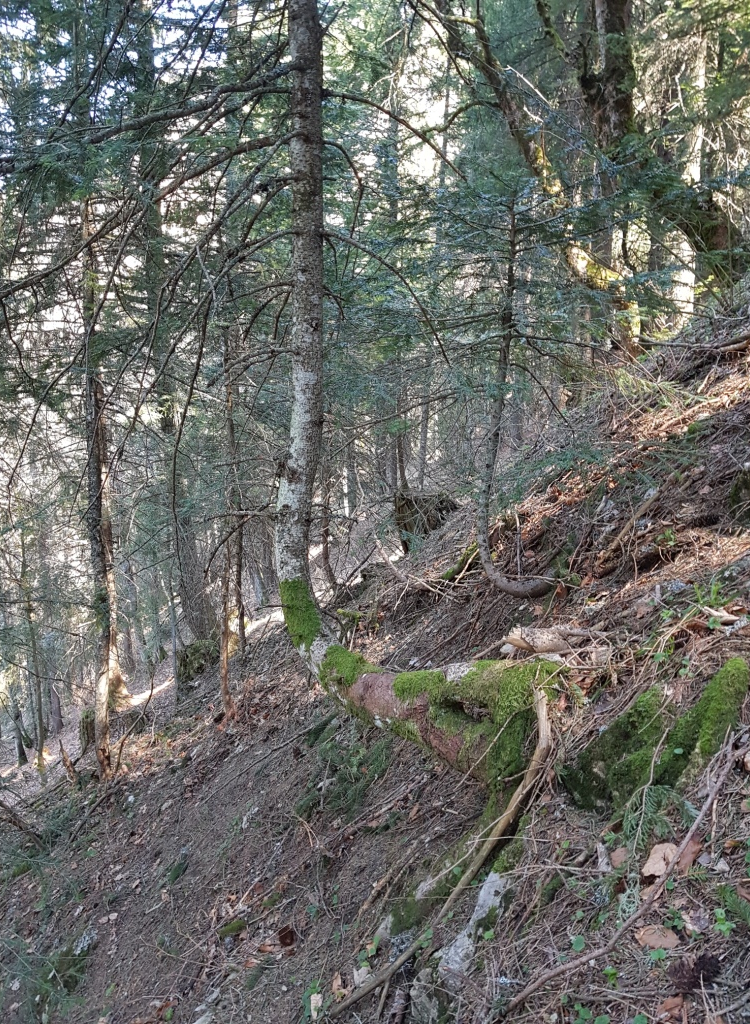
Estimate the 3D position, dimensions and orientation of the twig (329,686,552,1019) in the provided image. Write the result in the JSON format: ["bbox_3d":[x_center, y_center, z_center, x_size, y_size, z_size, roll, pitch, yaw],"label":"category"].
[{"bbox_3d":[0.263,0.994,2.237,0.160,1.102,0.122,42,-20,-7],"label":"twig"}]

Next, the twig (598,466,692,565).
[{"bbox_3d":[1.326,-0.002,3.816,0.879,0.073,0.073,-38,3,-32],"label":"twig"}]

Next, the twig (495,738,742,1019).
[{"bbox_3d":[0.612,0.834,1.773,0.888,0.062,0.172,-39,3,-19],"label":"twig"}]

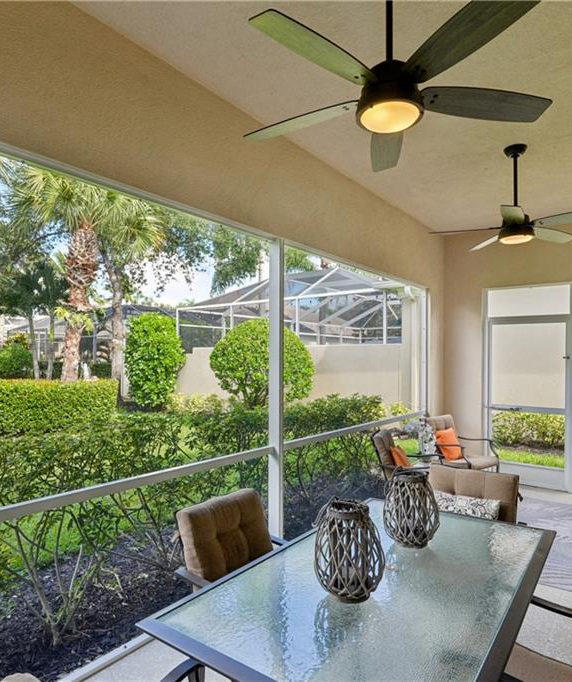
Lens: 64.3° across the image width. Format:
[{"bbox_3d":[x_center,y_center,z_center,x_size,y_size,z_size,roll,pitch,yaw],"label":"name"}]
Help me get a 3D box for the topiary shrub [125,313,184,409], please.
[{"bbox_3d":[-3.874,0.604,13.400,1.750,2.850,1.750,-1,-2,37],"label":"topiary shrub"}]

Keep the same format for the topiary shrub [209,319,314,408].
[{"bbox_3d":[-0.657,0.630,12.200,2.750,2.500,2.700,0,-2,0],"label":"topiary shrub"}]

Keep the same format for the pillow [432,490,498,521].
[{"bbox_3d":[1.033,1.039,2.661,0.450,0.290,0.140,-2,-15,37],"label":"pillow"}]

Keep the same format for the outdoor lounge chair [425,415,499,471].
[{"bbox_3d":[1.975,1.300,5.118,0.670,0.880,0.720,1,-2,-41],"label":"outdoor lounge chair"}]

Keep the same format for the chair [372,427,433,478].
[{"bbox_3d":[1.157,1.264,4.133,0.720,0.880,0.660,-1,-2,18],"label":"chair"}]

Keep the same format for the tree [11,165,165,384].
[{"bbox_3d":[-5.289,-1.334,12.000,3.900,6.860,3.900,-1,-2,37],"label":"tree"}]

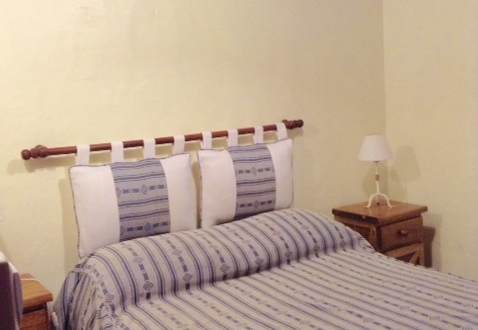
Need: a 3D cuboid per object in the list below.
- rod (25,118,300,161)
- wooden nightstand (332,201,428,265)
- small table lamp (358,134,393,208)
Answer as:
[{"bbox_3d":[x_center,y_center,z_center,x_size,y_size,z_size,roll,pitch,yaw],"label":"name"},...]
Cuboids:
[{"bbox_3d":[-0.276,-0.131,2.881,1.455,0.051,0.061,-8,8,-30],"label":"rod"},{"bbox_3d":[0.815,0.566,3.432,0.400,0.643,0.372,-8,8,-30],"label":"wooden nightstand"},{"bbox_3d":[0.783,0.033,3.457,0.190,0.410,0.190,-4,7,0],"label":"small table lamp"}]

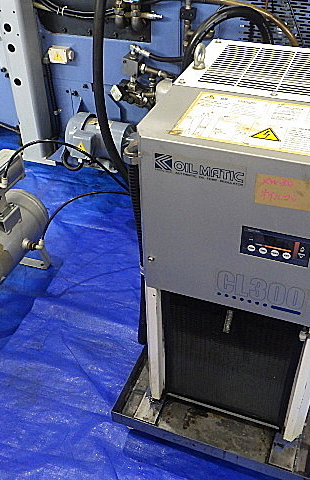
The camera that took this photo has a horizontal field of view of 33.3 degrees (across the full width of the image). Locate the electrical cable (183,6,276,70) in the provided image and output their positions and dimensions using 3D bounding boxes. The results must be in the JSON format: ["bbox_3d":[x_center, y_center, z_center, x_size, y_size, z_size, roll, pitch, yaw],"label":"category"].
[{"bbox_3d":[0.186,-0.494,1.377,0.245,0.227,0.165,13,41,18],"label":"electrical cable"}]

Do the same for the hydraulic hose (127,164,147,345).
[{"bbox_3d":[-0.031,0.048,1.045,0.037,0.487,0.048,13,41,18],"label":"hydraulic hose"}]

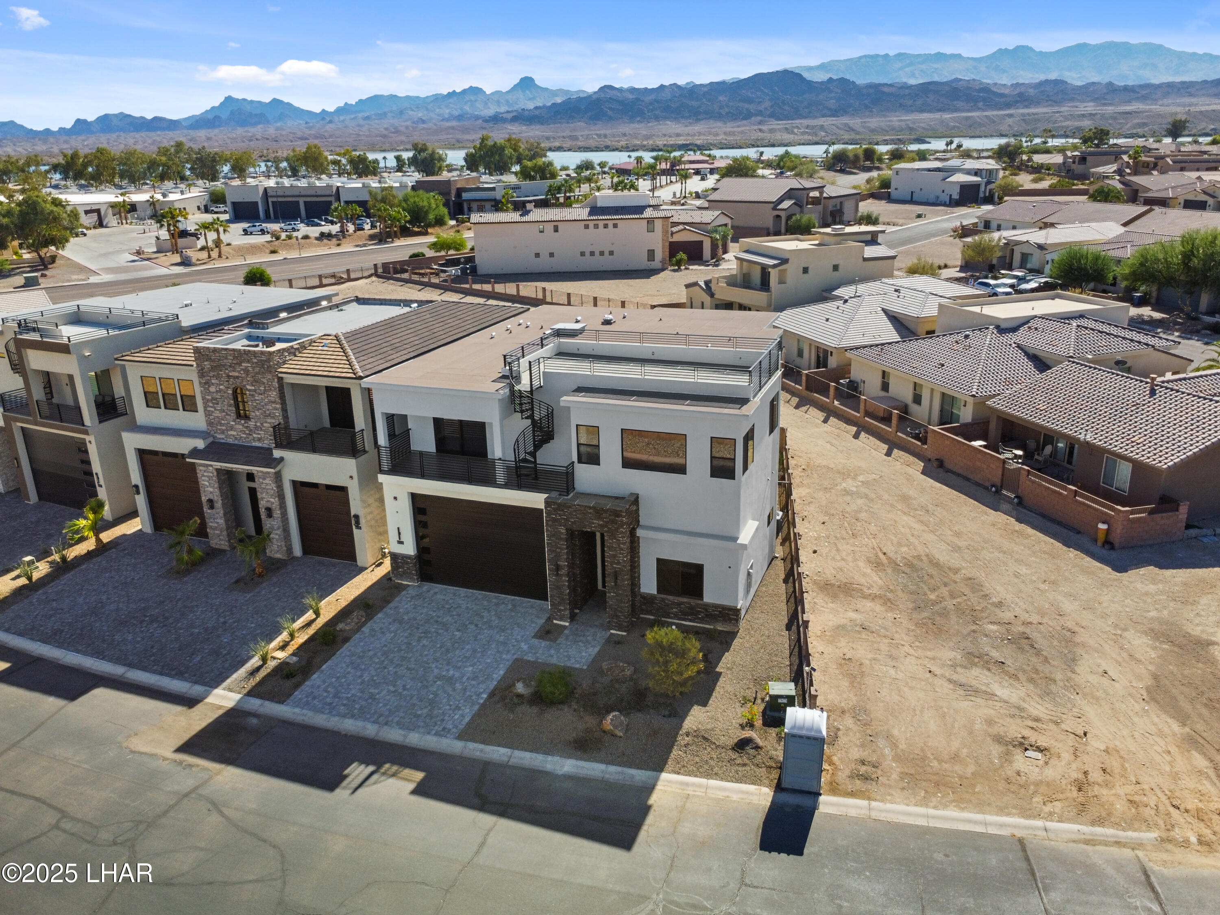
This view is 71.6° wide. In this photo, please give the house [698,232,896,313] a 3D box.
[{"bbox_3d":[18.956,-20.817,93.413,22.000,7.400,13.000,-10,21,-23],"label":"house"}]

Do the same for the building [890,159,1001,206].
[{"bbox_3d":[75.293,-62.566,191.283,13.000,8.800,22.500,-9,22,-19],"label":"building"}]

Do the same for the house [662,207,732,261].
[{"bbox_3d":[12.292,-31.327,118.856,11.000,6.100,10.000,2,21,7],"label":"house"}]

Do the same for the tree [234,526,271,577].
[{"bbox_3d":[-15.527,4.111,36.748,1.700,2.250,1.700,6,21,19],"label":"tree"}]

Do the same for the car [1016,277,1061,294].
[{"bbox_3d":[49.546,-19.764,97.500,4.750,1.460,1.880,-8,21,-18],"label":"car"}]

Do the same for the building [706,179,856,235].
[{"bbox_3d":[33.769,-49.217,165.260,24.000,9.000,25.000,8,21,23],"label":"building"}]

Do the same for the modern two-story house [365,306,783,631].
[{"bbox_3d":[0.551,-1.547,40.477,16.000,10.000,20.600,5,21,18],"label":"modern two-story house"}]

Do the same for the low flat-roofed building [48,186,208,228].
[{"bbox_3d":[-119.268,-59.314,202.289,32.000,4.800,35.000,1,21,5],"label":"low flat-roofed building"}]

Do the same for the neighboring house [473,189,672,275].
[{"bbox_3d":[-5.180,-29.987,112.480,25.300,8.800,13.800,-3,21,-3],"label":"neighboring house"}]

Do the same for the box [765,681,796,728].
[{"bbox_3d":[5.687,7.882,27.871,0.920,0.760,0.860,1,20,7],"label":"box"}]

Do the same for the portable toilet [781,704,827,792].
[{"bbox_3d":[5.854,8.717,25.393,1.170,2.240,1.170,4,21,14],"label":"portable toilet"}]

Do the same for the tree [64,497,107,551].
[{"bbox_3d":[-25.399,3.229,41.021,2.000,2.500,1.800,-15,24,-31],"label":"tree"}]

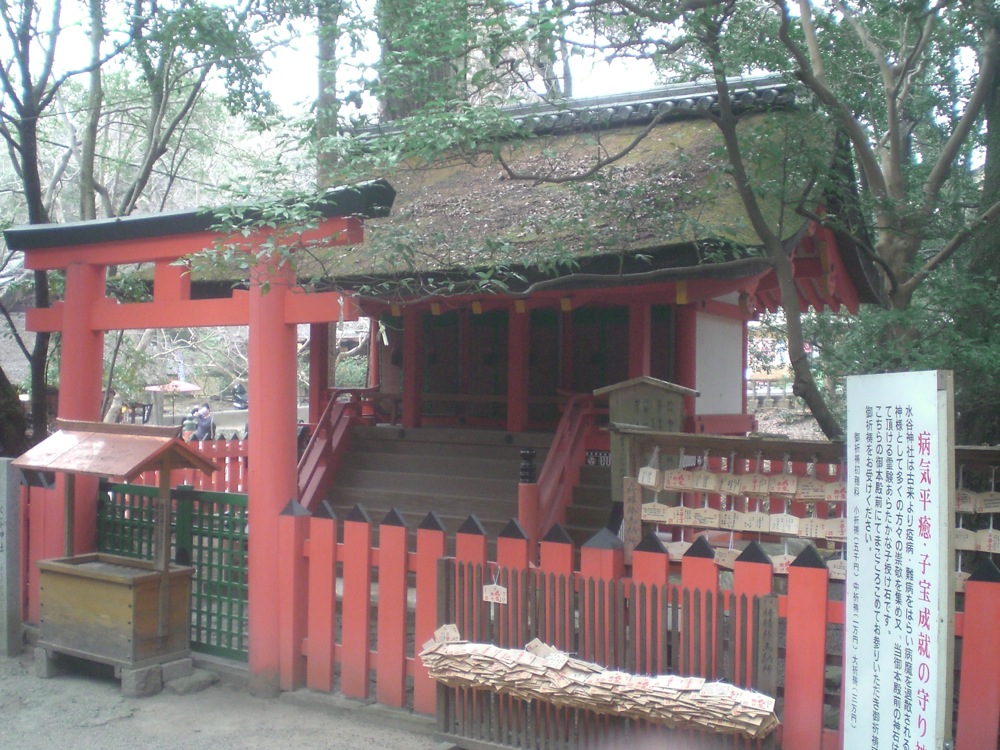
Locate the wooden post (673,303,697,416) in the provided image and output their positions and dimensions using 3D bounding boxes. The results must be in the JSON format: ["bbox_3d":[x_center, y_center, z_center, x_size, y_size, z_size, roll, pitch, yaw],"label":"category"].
[{"bbox_3d":[1.563,-0.069,9.219,0.155,1.053,0.155,0,-1,33],"label":"wooden post"}]

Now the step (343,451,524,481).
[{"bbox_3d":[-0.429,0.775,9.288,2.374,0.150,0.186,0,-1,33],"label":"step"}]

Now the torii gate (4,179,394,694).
[{"bbox_3d":[-1.900,0.347,6.376,3.097,2.684,0.268,0,-1,33],"label":"torii gate"}]

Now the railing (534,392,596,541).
[{"bbox_3d":[0.445,0.662,8.362,0.165,1.063,0.785,0,-1,33],"label":"railing"}]

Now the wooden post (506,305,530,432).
[{"bbox_3d":[0.147,-0.065,9.158,0.129,1.084,0.129,0,-1,33],"label":"wooden post"}]

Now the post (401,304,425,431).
[{"bbox_3d":[-0.773,-0.068,9.759,0.129,1.084,0.129,0,-1,33],"label":"post"}]

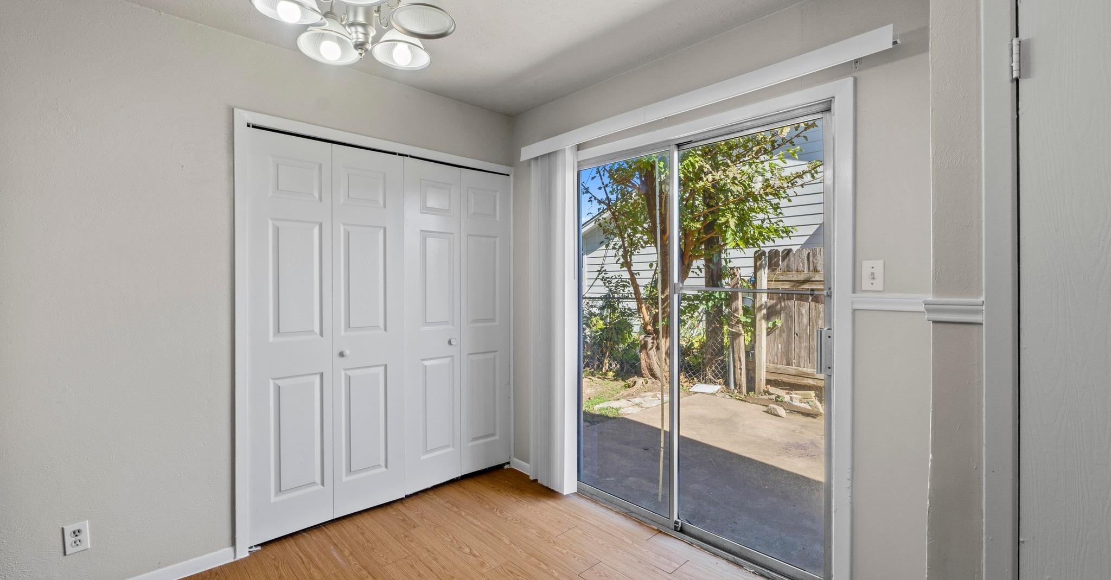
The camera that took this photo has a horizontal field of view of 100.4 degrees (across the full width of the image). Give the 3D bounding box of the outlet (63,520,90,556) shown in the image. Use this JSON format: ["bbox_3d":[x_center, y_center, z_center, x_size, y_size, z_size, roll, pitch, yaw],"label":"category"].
[{"bbox_3d":[-1.891,0.981,1.831,0.071,0.115,0.012,0,1,-42],"label":"outlet"}]

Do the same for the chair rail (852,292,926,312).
[{"bbox_3d":[1.235,0.047,1.698,0.245,0.065,0.024,1,1,45],"label":"chair rail"}]

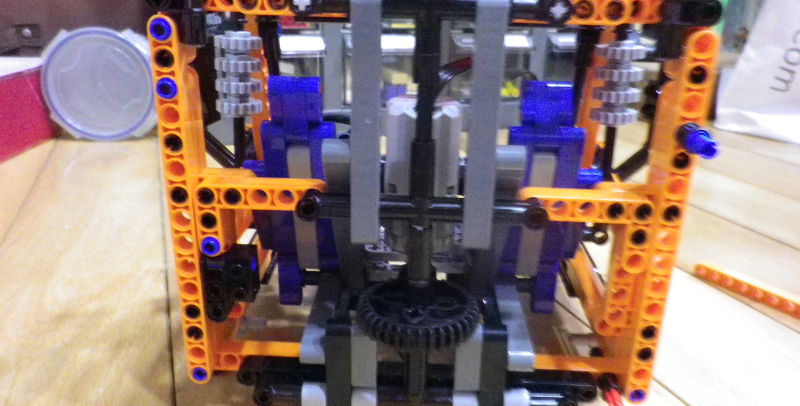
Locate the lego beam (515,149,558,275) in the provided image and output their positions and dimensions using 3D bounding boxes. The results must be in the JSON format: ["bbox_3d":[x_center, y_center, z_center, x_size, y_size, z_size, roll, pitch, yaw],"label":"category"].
[{"bbox_3d":[0.047,0.003,0.227,0.008,0.053,0.008,2,34,2],"label":"lego beam"}]

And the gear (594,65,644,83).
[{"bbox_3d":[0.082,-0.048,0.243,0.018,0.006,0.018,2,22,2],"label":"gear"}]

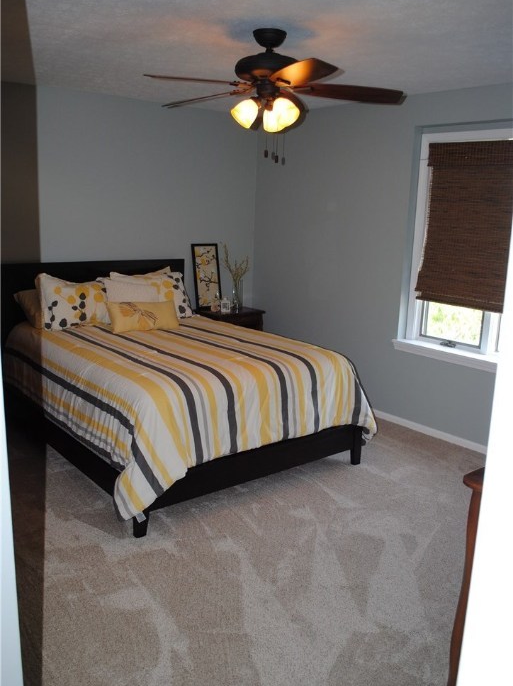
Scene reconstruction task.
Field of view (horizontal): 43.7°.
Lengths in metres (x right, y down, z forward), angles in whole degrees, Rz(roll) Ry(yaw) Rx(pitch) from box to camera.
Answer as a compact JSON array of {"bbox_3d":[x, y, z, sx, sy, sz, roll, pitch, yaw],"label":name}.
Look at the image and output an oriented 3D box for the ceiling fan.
[{"bbox_3d":[0.037,-1.232,3.048,1.290,0.466,1.290,-8,16,-39],"label":"ceiling fan"}]

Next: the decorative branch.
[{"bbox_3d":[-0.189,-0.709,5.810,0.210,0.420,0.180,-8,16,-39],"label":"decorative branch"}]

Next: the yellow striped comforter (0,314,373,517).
[{"bbox_3d":[-0.546,0.279,4.341,1.830,0.600,2.080,-8,16,-39],"label":"yellow striped comforter"}]

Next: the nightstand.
[{"bbox_3d":[-0.275,0.053,5.871,0.620,0.680,0.370,-8,16,-39],"label":"nightstand"}]

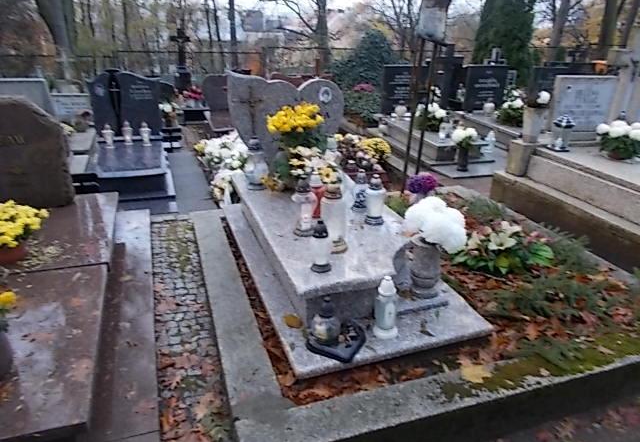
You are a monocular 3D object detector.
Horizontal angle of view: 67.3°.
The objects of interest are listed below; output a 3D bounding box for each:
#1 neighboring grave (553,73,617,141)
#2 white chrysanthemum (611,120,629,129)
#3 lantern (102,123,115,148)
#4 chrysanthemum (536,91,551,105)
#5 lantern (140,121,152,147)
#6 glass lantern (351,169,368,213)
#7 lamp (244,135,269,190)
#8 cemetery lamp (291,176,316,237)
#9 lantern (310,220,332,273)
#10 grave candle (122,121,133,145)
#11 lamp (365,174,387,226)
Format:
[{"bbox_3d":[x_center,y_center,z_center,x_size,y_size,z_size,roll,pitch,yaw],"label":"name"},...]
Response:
[{"bbox_3d":[2.683,-1.145,4.835,0.600,0.587,0.100,-4,23,-9],"label":"neighboring grave"},{"bbox_3d":[2.293,-0.720,3.680,0.120,0.100,0.120,-9,24,-17],"label":"white chrysanthemum"},{"bbox_3d":[-2.071,-0.833,4.708,0.093,0.229,0.093,-7,25,-17],"label":"lantern"},{"bbox_3d":[2.139,-1.163,4.577,0.130,0.116,0.130,-5,24,-11],"label":"chrysanthemum"},{"bbox_3d":[-1.731,-0.865,4.779,0.097,0.231,0.097,-7,25,-17],"label":"lantern"},{"bbox_3d":[0.251,-0.188,3.035,0.102,0.267,0.102,1,23,0],"label":"glass lantern"},{"bbox_3d":[-0.463,-0.429,3.537,0.155,0.365,0.155,-9,24,-17],"label":"lamp"},{"bbox_3d":[-0.075,-0.071,2.284,0.122,0.288,0.122,0,23,0],"label":"cemetery lamp"},{"bbox_3d":[0.008,0.124,2.334,0.100,0.242,0.100,-1,23,1],"label":"lantern"},{"bbox_3d":[-2.058,-0.949,5.164,0.110,0.255,0.110,-9,24,-17],"label":"grave candle"},{"bbox_3d":[0.332,-0.132,2.886,0.119,0.294,0.119,1,23,0],"label":"lamp"}]

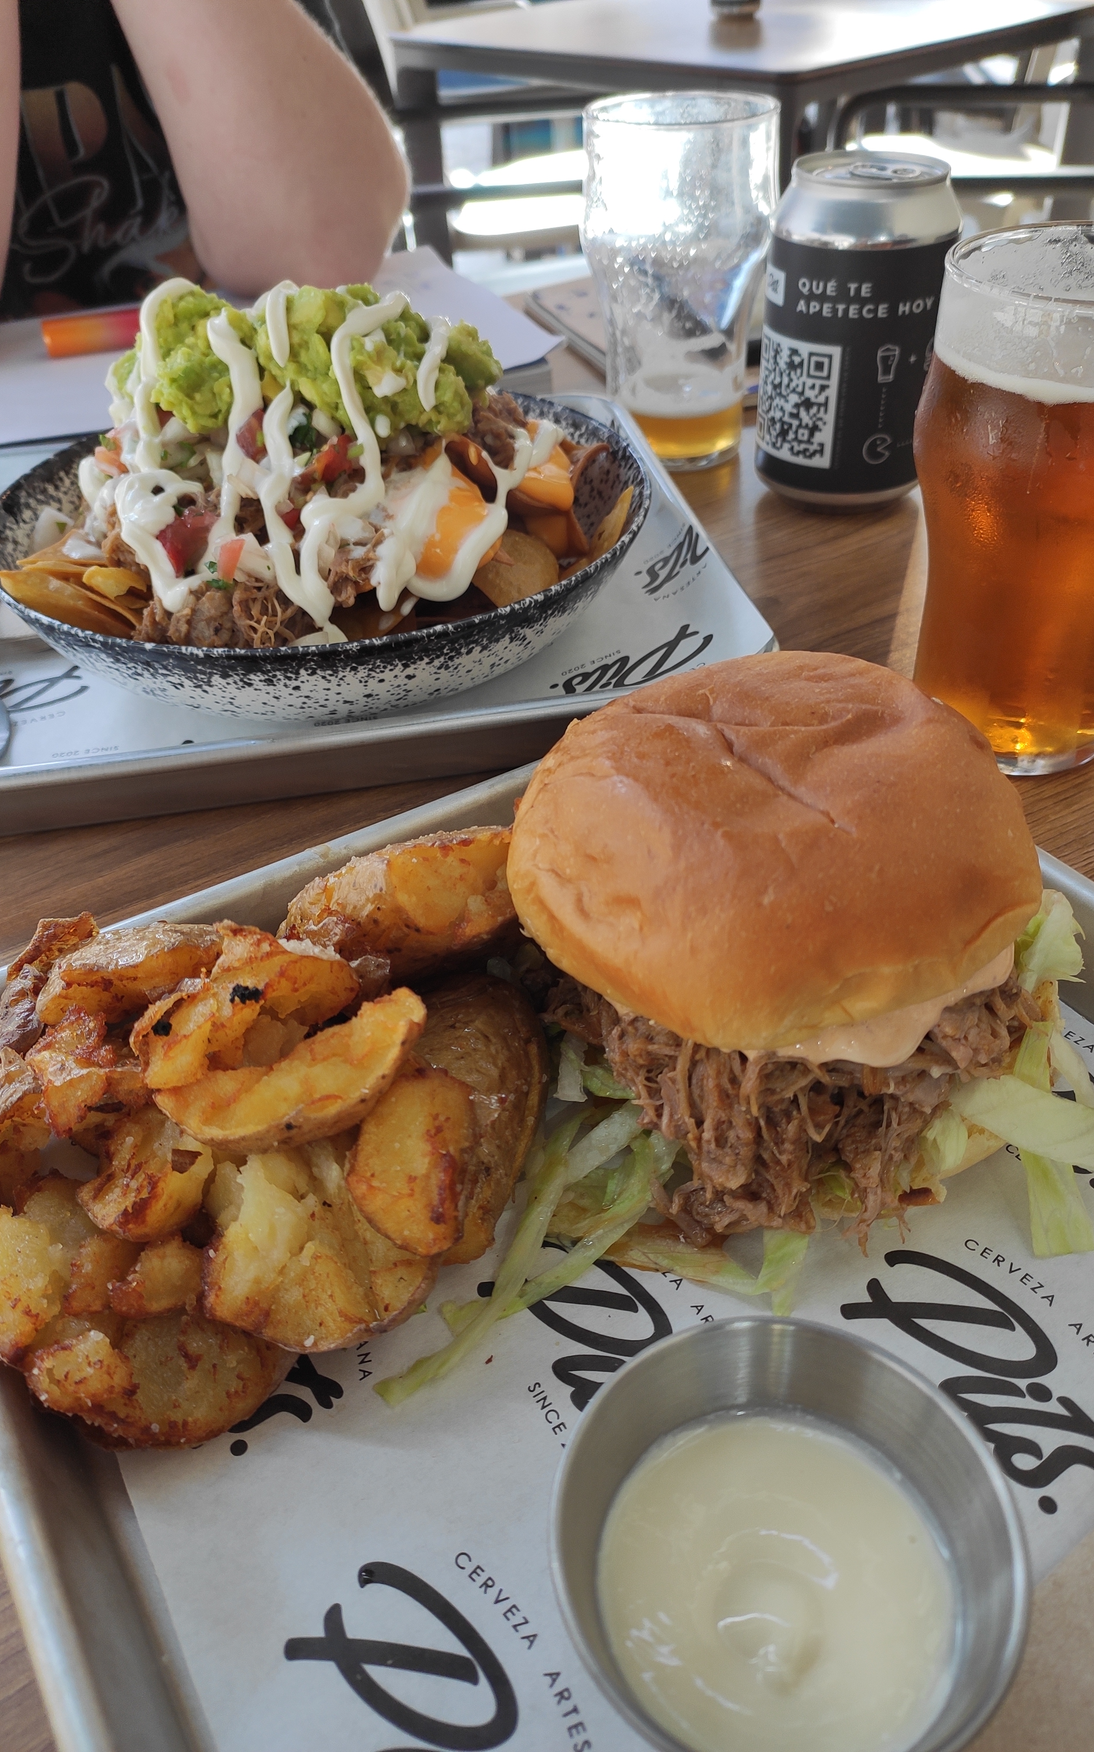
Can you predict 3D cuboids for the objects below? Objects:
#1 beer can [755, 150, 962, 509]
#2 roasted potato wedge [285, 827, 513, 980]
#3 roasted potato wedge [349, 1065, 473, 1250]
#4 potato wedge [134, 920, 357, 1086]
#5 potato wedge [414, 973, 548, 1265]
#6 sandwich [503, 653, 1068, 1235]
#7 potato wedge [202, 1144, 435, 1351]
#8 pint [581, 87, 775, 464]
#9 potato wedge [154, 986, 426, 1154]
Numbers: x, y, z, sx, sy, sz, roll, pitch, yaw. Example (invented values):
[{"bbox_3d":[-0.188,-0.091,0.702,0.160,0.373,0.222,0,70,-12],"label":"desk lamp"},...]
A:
[{"bbox_3d":[0.114,-0.200,0.473,0.066,0.115,0.066,6,41,11],"label":"beer can"},{"bbox_3d":[-0.031,0.007,0.292,0.066,0.031,0.033,-23,44,-22],"label":"roasted potato wedge"},{"bbox_3d":[-0.024,0.051,0.227,0.026,0.026,0.038,3,40,8],"label":"roasted potato wedge"},{"bbox_3d":[-0.060,0.027,0.253,0.046,0.027,0.030,-21,43,-20],"label":"potato wedge"},{"bbox_3d":[-0.015,0.045,0.249,0.036,0.032,0.066,2,40,6],"label":"potato wedge"},{"bbox_3d":[0.045,0.005,0.251,0.109,0.085,0.106,-3,40,0],"label":"sandwich"},{"bbox_3d":[-0.040,0.066,0.224,0.044,0.032,0.042,-9,40,-8],"label":"potato wedge"},{"bbox_3d":[0.052,-0.235,0.508,0.075,0.128,0.075,-3,40,0],"label":"pint"},{"bbox_3d":[-0.048,0.036,0.233,0.055,0.024,0.026,-18,42,-17],"label":"potato wedge"}]

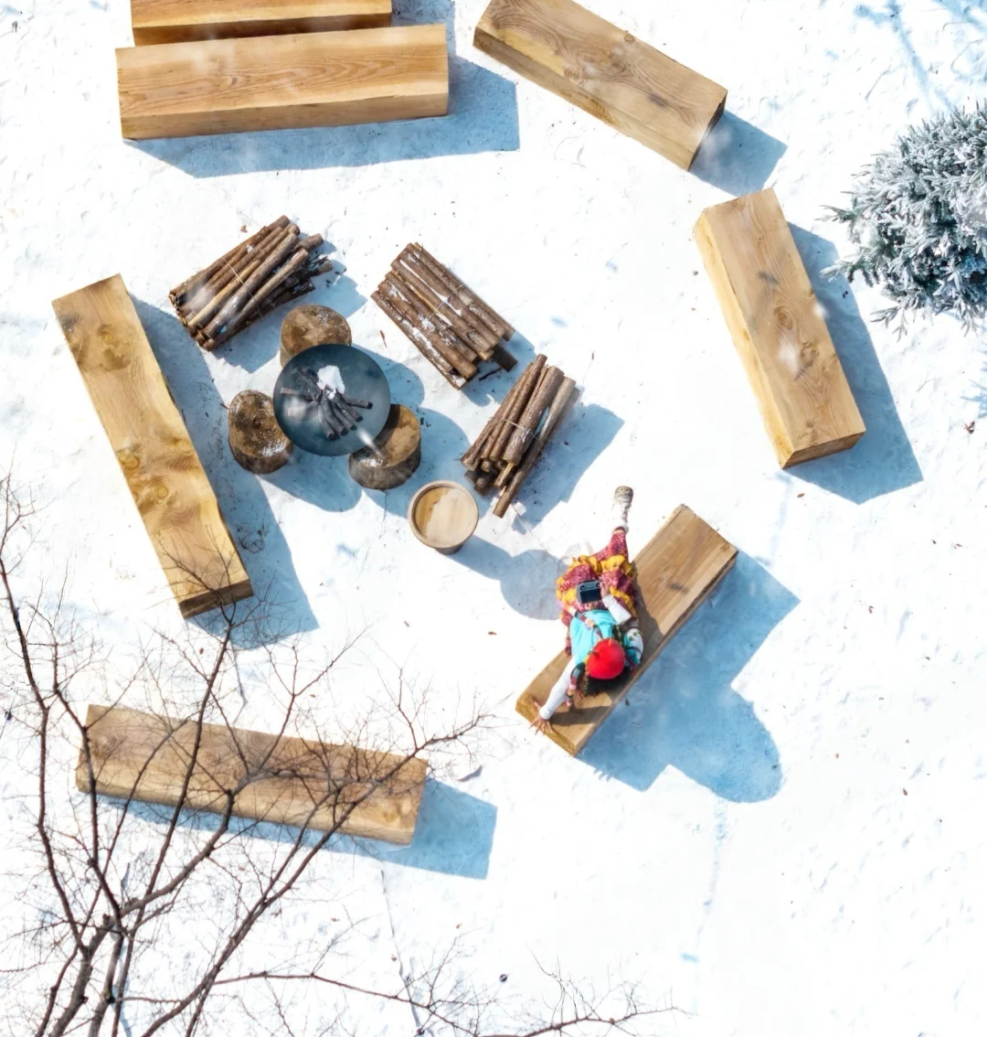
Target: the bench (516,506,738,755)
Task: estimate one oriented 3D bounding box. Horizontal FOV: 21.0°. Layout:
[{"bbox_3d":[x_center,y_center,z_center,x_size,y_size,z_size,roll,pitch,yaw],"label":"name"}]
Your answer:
[{"bbox_3d":[0.901,0.756,17.924,0.494,0.366,1.736,39,76,7],"label":"bench"}]

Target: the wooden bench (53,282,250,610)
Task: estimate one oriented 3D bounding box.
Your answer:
[{"bbox_3d":[-2.319,-0.491,18.052,0.490,0.361,2.311,-22,78,-9],"label":"wooden bench"}]

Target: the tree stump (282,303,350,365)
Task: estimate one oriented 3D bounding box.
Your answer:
[{"bbox_3d":[-1.216,-1.169,18.288,0.486,0.396,0.486,1,75,-3],"label":"tree stump"}]

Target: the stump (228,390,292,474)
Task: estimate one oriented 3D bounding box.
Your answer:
[{"bbox_3d":[-1.574,-0.585,18.117,0.454,0.378,0.479,1,75,-3],"label":"stump"}]

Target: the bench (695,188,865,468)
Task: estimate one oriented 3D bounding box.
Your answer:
[{"bbox_3d":[1.992,-1.331,18.547,0.507,0.383,1.860,-17,77,-8],"label":"bench"}]

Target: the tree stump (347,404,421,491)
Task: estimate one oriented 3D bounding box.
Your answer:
[{"bbox_3d":[-0.744,-0.511,18.133,0.482,0.414,0.482,1,75,-3],"label":"tree stump"}]

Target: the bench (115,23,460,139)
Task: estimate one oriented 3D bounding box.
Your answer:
[{"bbox_3d":[-1.478,-3.077,18.786,2.304,0.391,0.515,-5,75,-5],"label":"bench"}]

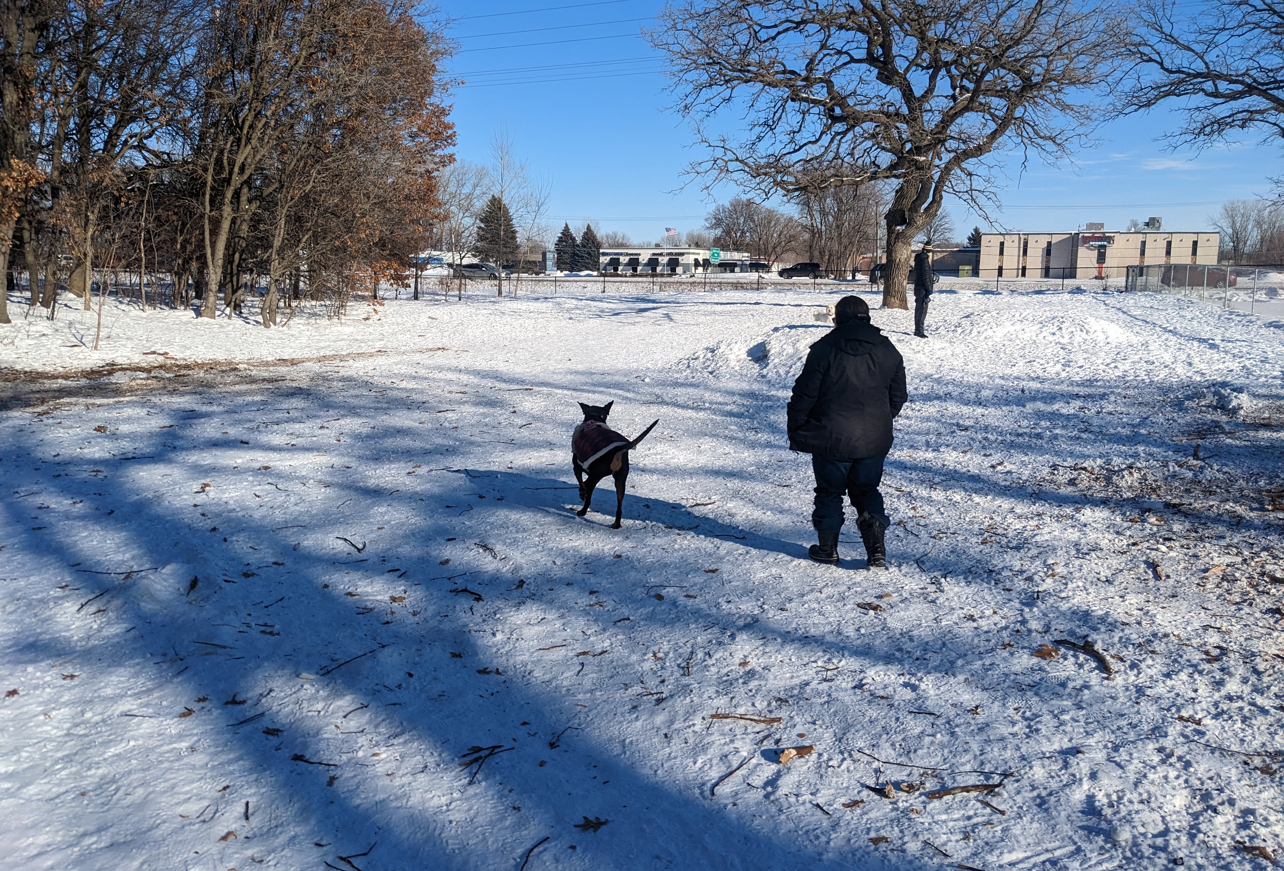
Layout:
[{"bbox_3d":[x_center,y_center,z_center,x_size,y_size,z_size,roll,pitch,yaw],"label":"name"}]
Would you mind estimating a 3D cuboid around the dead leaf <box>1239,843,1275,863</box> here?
[{"bbox_3d":[1.796,1.213,2.921,0.105,0.025,0.060,0,10,0],"label":"dead leaf"}]

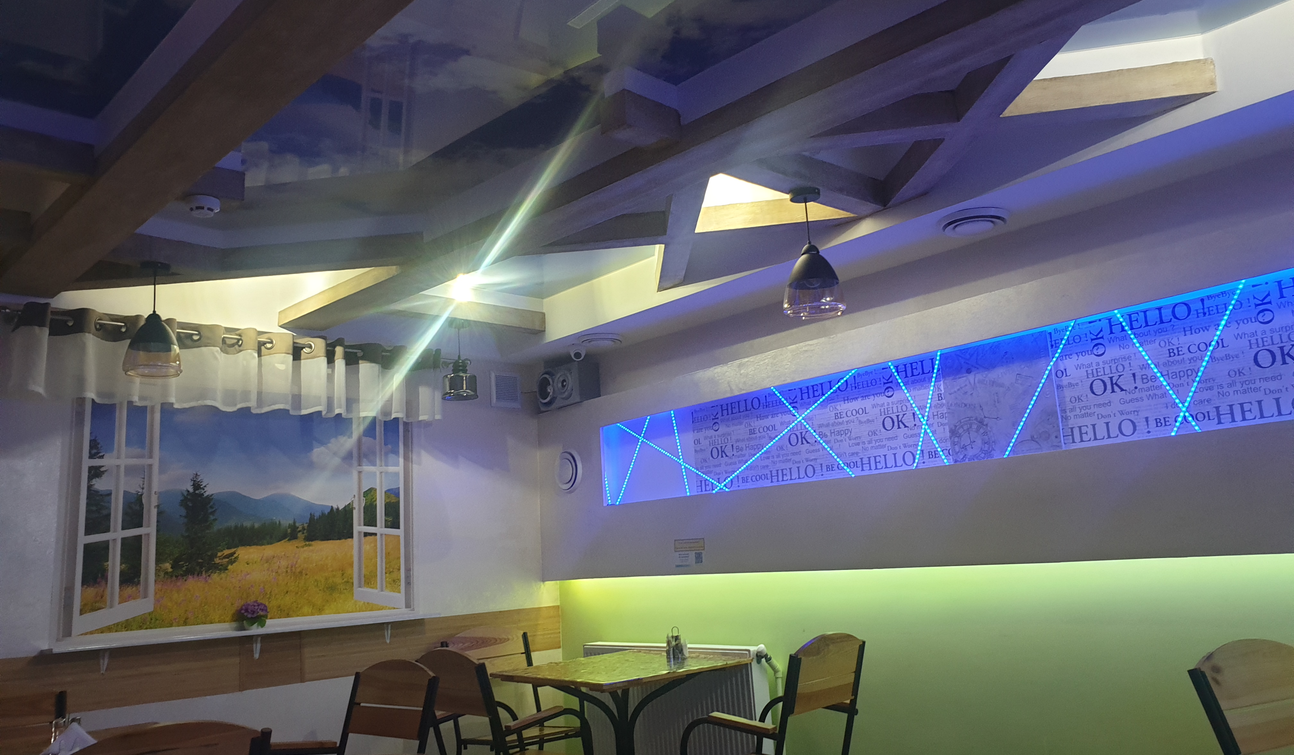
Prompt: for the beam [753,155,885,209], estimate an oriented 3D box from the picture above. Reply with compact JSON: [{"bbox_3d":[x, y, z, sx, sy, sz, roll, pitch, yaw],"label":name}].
[{"bbox_3d":[0.562,-0.701,3.381,0.754,0.109,0.115,6,-14,-43],"label":"beam"}]

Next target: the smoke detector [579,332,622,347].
[{"bbox_3d":[-0.242,-0.185,5.126,0.216,0.030,0.216,-3,-10,-1],"label":"smoke detector"}]

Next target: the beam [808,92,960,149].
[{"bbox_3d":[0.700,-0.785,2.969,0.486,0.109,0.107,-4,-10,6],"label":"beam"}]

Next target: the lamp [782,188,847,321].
[{"bbox_3d":[0.565,-0.434,3.336,0.213,0.431,0.213,-3,-10,-1],"label":"lamp"}]

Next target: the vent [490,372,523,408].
[{"bbox_3d":[-0.765,0.069,5.301,0.175,0.175,0.026,6,-14,-41],"label":"vent"}]

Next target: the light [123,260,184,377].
[{"bbox_3d":[-1.846,-0.224,3.635,0.220,0.415,0.220,6,-14,-41],"label":"light"}]

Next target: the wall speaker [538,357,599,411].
[{"bbox_3d":[-0.422,0.058,5.317,0.289,0.218,0.168,-11,-13,37],"label":"wall speaker"}]

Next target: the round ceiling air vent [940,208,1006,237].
[{"bbox_3d":[1.103,-0.521,3.281,0.220,0.030,0.220,-3,-11,-1],"label":"round ceiling air vent"}]

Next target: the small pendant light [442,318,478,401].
[{"bbox_3d":[-0.939,-0.090,4.873,0.181,0.373,0.181,-3,-10,-1],"label":"small pendant light"}]

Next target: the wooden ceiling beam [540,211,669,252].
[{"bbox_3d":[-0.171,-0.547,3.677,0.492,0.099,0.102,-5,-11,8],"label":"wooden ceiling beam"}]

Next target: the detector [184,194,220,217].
[{"bbox_3d":[-1.390,-0.527,3.036,0.106,0.044,0.106,2,-12,-25],"label":"detector"}]

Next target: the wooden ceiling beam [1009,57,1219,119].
[{"bbox_3d":[1.272,-0.797,2.756,0.584,0.099,0.107,-5,-11,8],"label":"wooden ceiling beam"}]

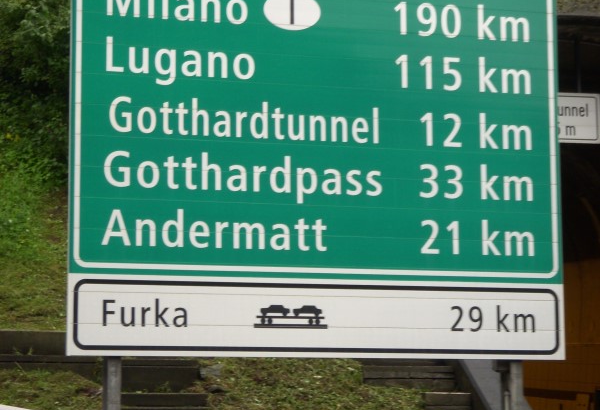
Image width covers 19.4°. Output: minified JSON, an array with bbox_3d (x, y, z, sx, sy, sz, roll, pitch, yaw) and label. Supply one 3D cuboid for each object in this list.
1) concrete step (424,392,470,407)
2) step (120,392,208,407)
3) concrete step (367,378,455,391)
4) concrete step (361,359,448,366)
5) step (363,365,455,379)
[{"bbox_3d":[2.164,2.920,26.373,0.719,0.196,0.340,2,-9,-15],"label":"concrete step"},{"bbox_3d":[-1.998,2.763,24.762,1.378,0.198,0.340,2,-9,-15],"label":"step"},{"bbox_3d":[1.616,2.739,26.796,1.430,0.199,0.340,2,-9,-15],"label":"concrete step"},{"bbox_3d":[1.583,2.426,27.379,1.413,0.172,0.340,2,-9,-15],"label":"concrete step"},{"bbox_3d":[1.602,2.552,26.820,1.431,0.184,0.340,2,-9,-15],"label":"step"}]

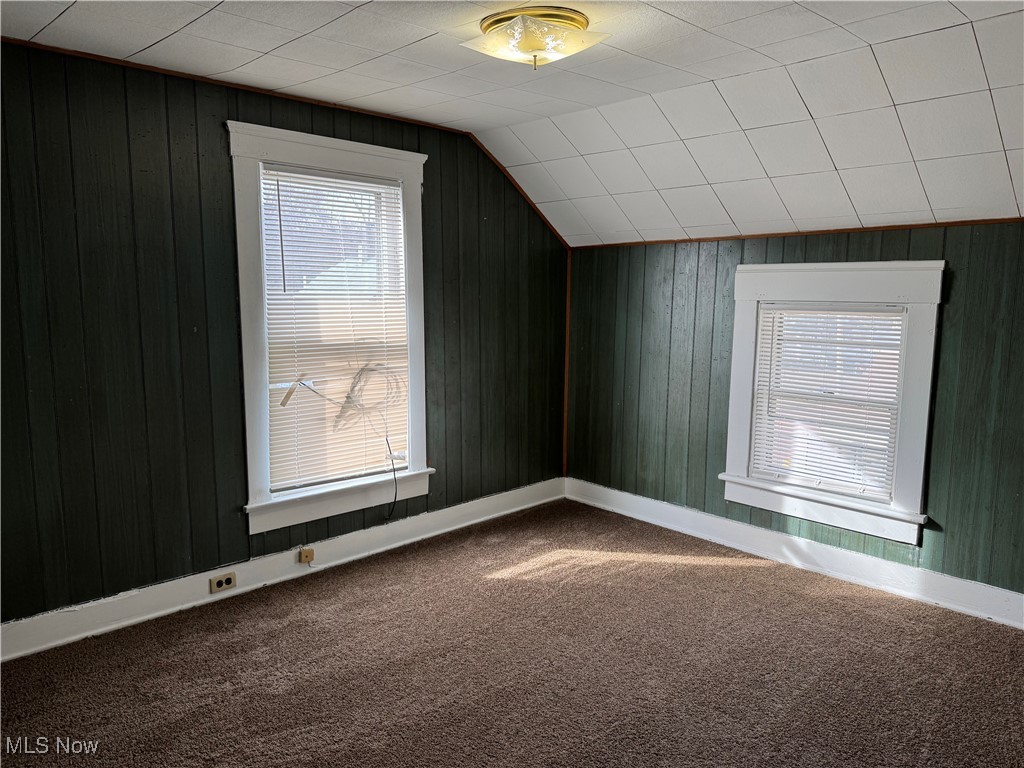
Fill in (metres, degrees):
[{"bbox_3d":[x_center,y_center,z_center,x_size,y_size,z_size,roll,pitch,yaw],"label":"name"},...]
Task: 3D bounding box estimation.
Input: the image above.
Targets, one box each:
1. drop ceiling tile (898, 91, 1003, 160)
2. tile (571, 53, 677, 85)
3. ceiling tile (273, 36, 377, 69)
[{"bbox_3d":[1.609,-0.948,2.612,0.305,0.020,0.305,9,-21,46],"label":"drop ceiling tile"},{"bbox_3d":[0.420,-1.215,2.724,0.305,0.015,0.305,-8,11,-43],"label":"tile"},{"bbox_3d":[-0.663,-1.188,2.543,0.305,0.015,0.305,-8,11,-43],"label":"ceiling tile"}]

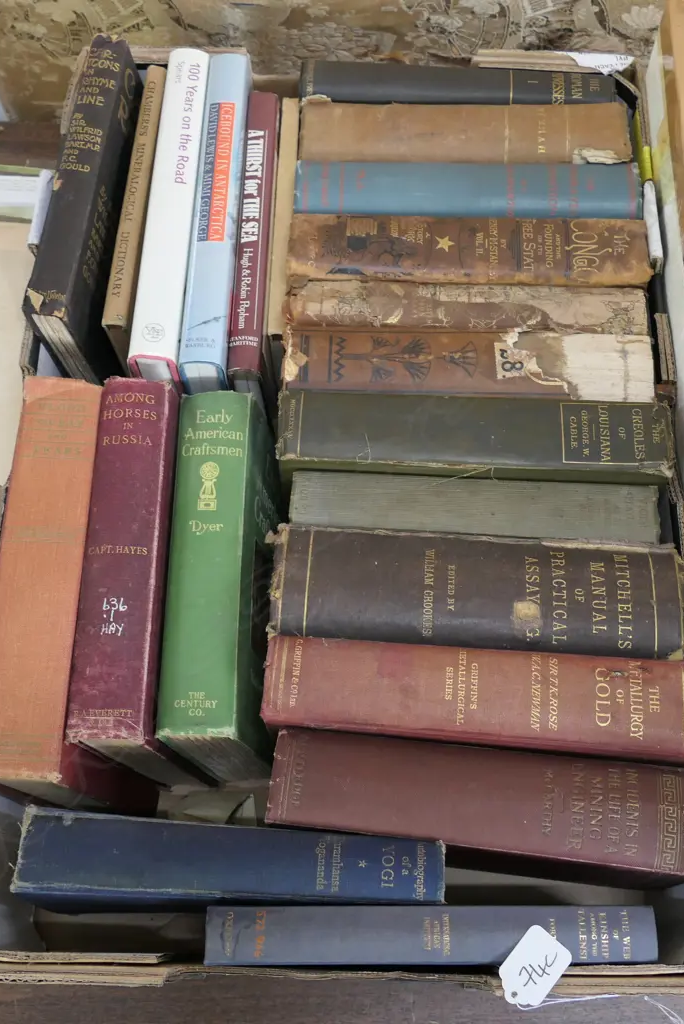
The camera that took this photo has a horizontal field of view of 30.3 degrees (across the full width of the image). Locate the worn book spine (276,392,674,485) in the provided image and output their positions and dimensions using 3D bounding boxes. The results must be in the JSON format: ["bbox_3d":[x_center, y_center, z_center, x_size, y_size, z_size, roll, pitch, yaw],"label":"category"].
[{"bbox_3d":[0.081,-0.019,0.804,0.227,0.151,0.045,2,69,5],"label":"worn book spine"}]

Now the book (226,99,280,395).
[{"bbox_3d":[-0.059,-0.154,0.875,0.020,0.144,0.219,2,66,-1],"label":"book"}]

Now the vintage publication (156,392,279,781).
[{"bbox_3d":[-0.068,0.053,0.800,0.044,0.142,0.214,-3,67,8],"label":"vintage publication"}]

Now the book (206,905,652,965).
[{"bbox_3d":[0.049,0.242,0.705,0.226,0.149,0.028,-1,67,4],"label":"book"}]

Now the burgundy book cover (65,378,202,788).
[{"bbox_3d":[-0.113,0.051,0.800,0.043,0.150,0.223,-3,68,10],"label":"burgundy book cover"}]

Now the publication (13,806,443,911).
[{"bbox_3d":[-0.060,0.208,0.717,0.217,0.146,0.037,4,67,-3],"label":"publication"}]

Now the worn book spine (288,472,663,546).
[{"bbox_3d":[0.078,0.024,0.799,0.214,0.139,0.036,3,68,2],"label":"worn book spine"}]

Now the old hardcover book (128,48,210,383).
[{"bbox_3d":[-0.107,-0.168,0.872,0.029,0.160,0.241,2,66,1],"label":"old hardcover book"}]

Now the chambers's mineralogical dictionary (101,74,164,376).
[{"bbox_3d":[-0.130,-0.190,0.903,0.015,0.134,0.205,2,68,7],"label":"chambers's mineralogical dictionary"}]

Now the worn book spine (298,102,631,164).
[{"bbox_3d":[0.081,-0.223,0.902,0.217,0.144,0.049,0,67,0],"label":"worn book spine"}]

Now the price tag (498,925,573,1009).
[{"bbox_3d":[0.093,0.225,0.620,0.025,0.002,0.037,35,75,18],"label":"price tag"}]

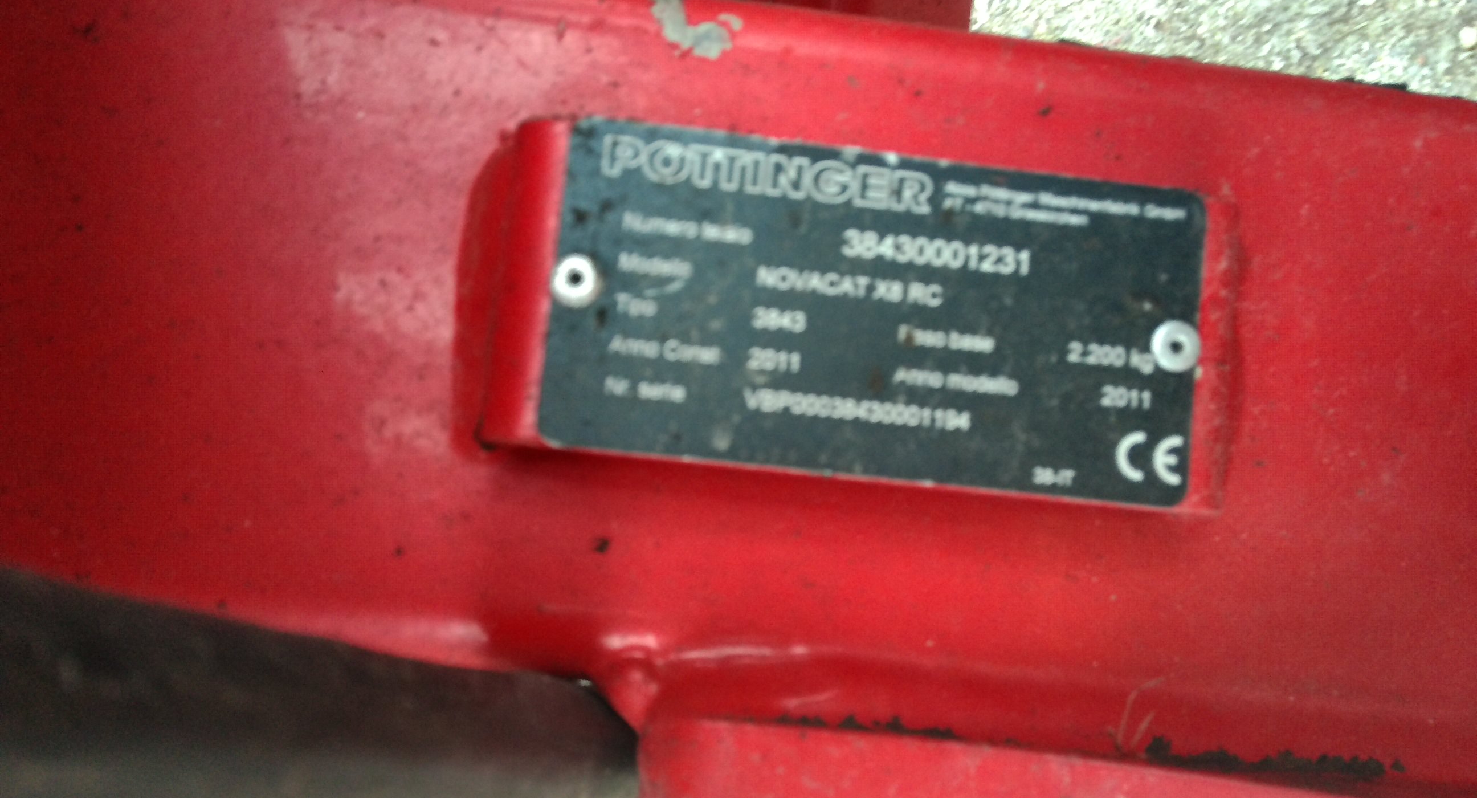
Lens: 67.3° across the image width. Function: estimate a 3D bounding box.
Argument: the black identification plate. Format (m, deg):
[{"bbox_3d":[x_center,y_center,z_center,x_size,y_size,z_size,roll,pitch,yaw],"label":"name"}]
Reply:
[{"bbox_3d":[0.023,-0.013,0.173,0.102,0.002,0.051,6,85,-4],"label":"black identification plate"}]

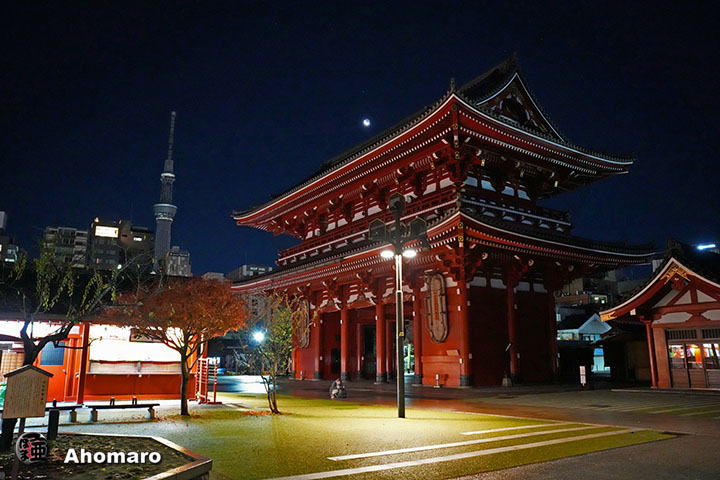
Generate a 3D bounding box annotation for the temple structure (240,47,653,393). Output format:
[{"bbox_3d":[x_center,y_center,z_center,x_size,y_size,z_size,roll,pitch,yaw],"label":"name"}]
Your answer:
[{"bbox_3d":[3.623,0.118,43.288,18.637,22.300,31.135,8,-16,-34],"label":"temple structure"}]

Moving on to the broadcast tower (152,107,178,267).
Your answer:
[{"bbox_3d":[-493.420,-22.072,1304.620,66.000,634.000,66.000,5,-14,-21],"label":"broadcast tower"}]

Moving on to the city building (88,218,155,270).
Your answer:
[{"bbox_3d":[-74.842,16.201,155.115,16.000,41.806,15.000,8,-16,-34],"label":"city building"}]

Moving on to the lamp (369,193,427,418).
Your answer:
[{"bbox_3d":[1.147,1.825,15.541,1.750,6.650,1.650,0,-13,0],"label":"lamp"}]

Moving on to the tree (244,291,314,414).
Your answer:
[{"bbox_3d":[-2.586,3.552,16.702,2.200,3.850,2.100,0,-13,0],"label":"tree"}]

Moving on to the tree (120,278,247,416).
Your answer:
[{"bbox_3d":[-5.595,3.333,16.483,4.000,4.200,3.900,0,-13,0],"label":"tree"}]

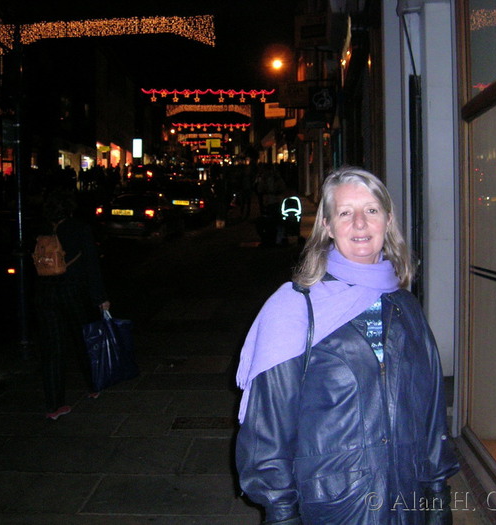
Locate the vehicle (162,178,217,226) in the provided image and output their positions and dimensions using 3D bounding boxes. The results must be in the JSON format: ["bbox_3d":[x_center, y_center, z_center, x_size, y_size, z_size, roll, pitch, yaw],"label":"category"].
[{"bbox_3d":[-1.954,-1.924,23.605,1.680,1.430,4.100,-1,7,1],"label":"vehicle"}]

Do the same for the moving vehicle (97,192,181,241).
[{"bbox_3d":[-2.851,-1.342,18.904,1.660,1.420,4.050,0,7,3],"label":"moving vehicle"}]

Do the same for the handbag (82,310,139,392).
[{"bbox_3d":[-0.971,0.622,5.000,0.160,0.500,0.410,2,4,45],"label":"handbag"}]

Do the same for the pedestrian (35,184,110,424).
[{"bbox_3d":[-1.279,0.250,5.077,0.480,1.610,0.500,1,3,27],"label":"pedestrian"}]

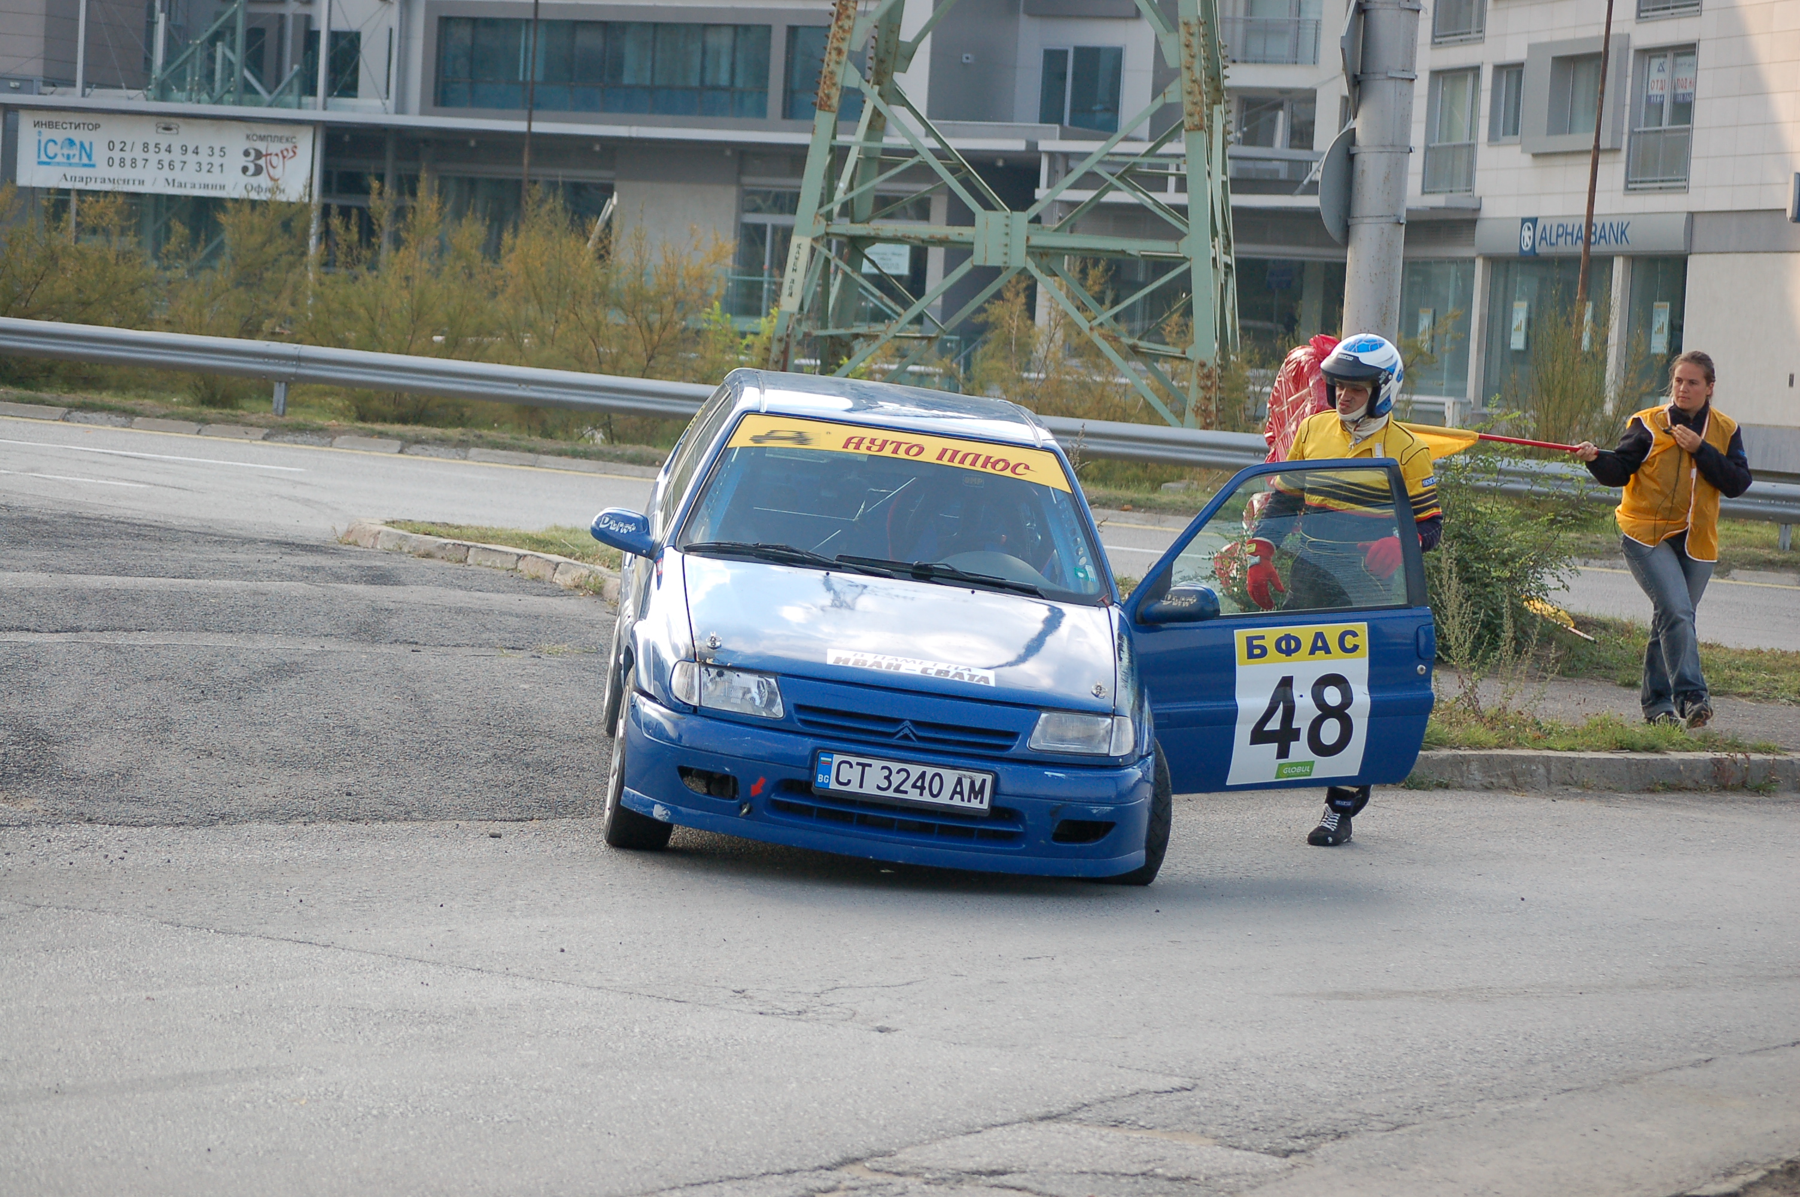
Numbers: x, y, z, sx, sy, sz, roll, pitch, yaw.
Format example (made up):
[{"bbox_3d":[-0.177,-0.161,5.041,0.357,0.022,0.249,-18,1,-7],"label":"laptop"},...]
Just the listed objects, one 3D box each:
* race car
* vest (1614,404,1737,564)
[{"bbox_3d":[0.326,0.098,16.332,2.670,1.380,3.700,5,5,-4],"label":"race car"},{"bbox_3d":[3.390,-0.507,21.600,0.480,0.670,0.280,3,3,-9],"label":"vest"}]

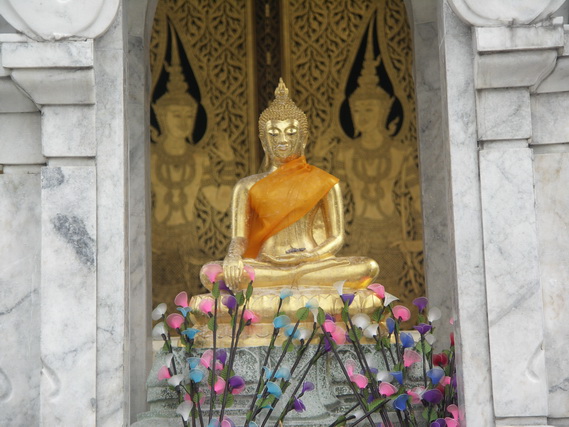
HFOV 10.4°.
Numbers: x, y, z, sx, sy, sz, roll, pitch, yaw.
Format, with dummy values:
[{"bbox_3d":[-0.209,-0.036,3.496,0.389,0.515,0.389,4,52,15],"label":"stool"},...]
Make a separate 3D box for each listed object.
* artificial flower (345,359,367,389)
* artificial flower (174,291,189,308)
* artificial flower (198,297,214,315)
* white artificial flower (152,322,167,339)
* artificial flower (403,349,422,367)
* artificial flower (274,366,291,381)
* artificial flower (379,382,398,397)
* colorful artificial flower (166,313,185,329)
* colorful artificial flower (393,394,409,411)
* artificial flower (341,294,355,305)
[{"bbox_3d":[0.208,0.460,8.950,0.066,0.079,0.050,0,-19,-6],"label":"artificial flower"},{"bbox_3d":[-0.297,0.249,9.000,0.040,0.048,0.045,-11,-24,23],"label":"artificial flower"},{"bbox_3d":[-0.224,0.267,9.000,0.045,0.048,0.045,-9,-23,19],"label":"artificial flower"},{"bbox_3d":[-0.380,0.356,9.500,0.043,0.049,0.043,8,-18,-30],"label":"white artificial flower"},{"bbox_3d":[0.369,0.415,9.000,0.053,0.050,0.045,6,-23,-19],"label":"artificial flower"},{"bbox_3d":[-0.005,0.462,9.000,0.045,0.036,0.037,6,-20,-22],"label":"artificial flower"},{"bbox_3d":[0.313,0.530,9.400,0.060,0.042,0.049,8,-18,-30],"label":"artificial flower"},{"bbox_3d":[-0.332,0.325,9.500,0.055,0.049,0.049,-9,-17,24],"label":"colorful artificial flower"},{"bbox_3d":[0.332,0.539,8.900,0.043,0.042,0.039,-11,-21,26],"label":"colorful artificial flower"},{"bbox_3d":[0.181,0.249,9.000,0.040,0.031,0.045,-2,-22,0],"label":"artificial flower"}]

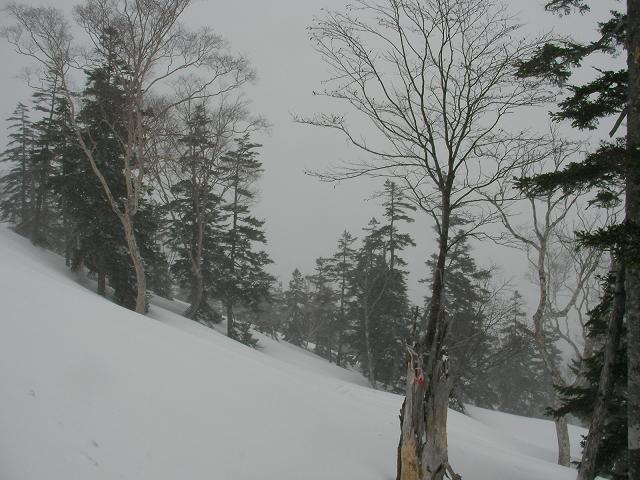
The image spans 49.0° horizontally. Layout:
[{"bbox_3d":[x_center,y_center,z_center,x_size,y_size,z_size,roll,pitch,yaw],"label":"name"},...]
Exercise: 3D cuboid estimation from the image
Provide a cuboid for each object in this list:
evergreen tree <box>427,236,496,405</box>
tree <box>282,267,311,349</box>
[{"bbox_3d":[5.337,3.074,26.500,2.640,6.710,2.640,1,1,0],"label":"evergreen tree"},{"bbox_3d":[-1.238,3.555,37.000,1.470,4.110,1.470,1,1,0],"label":"tree"}]

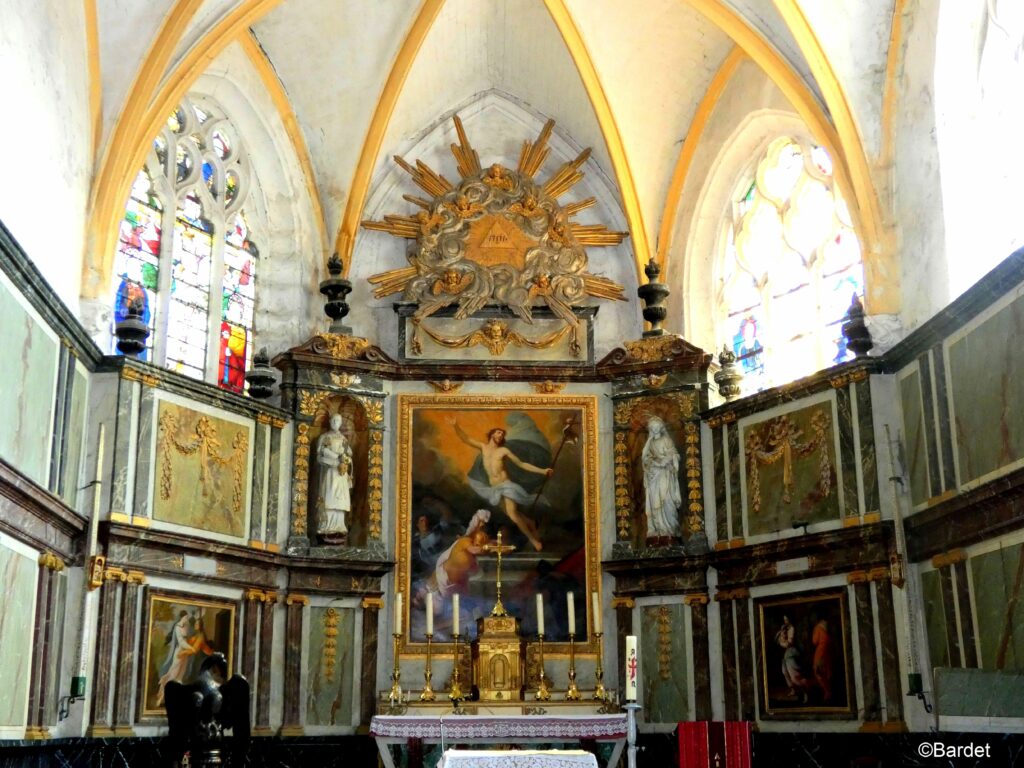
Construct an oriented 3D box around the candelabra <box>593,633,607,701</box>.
[{"bbox_3d":[0.887,2.838,12.759,0.140,0.660,0.140,0,-16,0],"label":"candelabra"}]

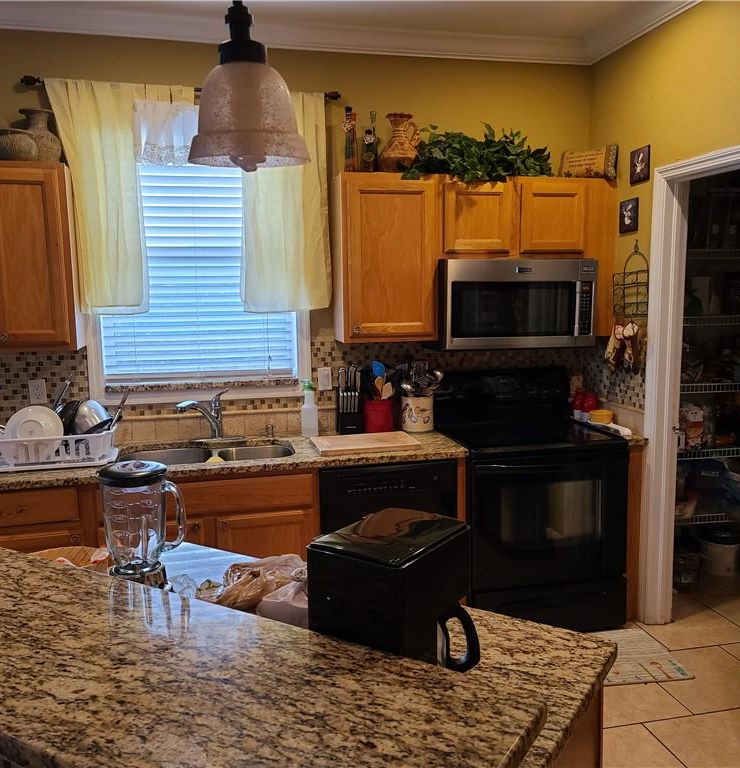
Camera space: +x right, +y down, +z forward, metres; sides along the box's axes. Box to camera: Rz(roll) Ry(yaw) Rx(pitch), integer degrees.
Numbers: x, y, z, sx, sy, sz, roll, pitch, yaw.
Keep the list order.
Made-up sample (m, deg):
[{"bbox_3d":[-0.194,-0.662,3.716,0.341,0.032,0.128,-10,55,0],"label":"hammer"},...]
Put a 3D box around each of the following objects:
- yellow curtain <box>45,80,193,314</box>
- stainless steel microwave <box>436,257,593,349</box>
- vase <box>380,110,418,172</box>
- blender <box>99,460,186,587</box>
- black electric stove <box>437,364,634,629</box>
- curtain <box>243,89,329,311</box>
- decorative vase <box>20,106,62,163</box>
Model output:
[{"bbox_3d":[-1.108,-0.826,3.320,0.620,1.017,0.110,-2,7,-13],"label":"yellow curtain"},{"bbox_3d":[0.681,-0.398,3.676,0.757,0.415,0.405,-2,7,-13],"label":"stainless steel microwave"},{"bbox_3d":[0.138,-1.127,3.511,0.196,0.307,0.180,-1,7,0],"label":"vase"},{"bbox_3d":[-0.465,0.341,1.522,0.182,0.355,0.175,-3,8,-18],"label":"blender"},{"bbox_3d":[0.746,0.547,3.651,0.761,1.195,0.680,-2,7,-13],"label":"black electric stove"},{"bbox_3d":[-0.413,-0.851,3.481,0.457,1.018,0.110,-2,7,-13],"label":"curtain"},{"bbox_3d":[-1.424,-1.048,3.196,0.172,0.273,0.172,-2,7,-13],"label":"decorative vase"}]

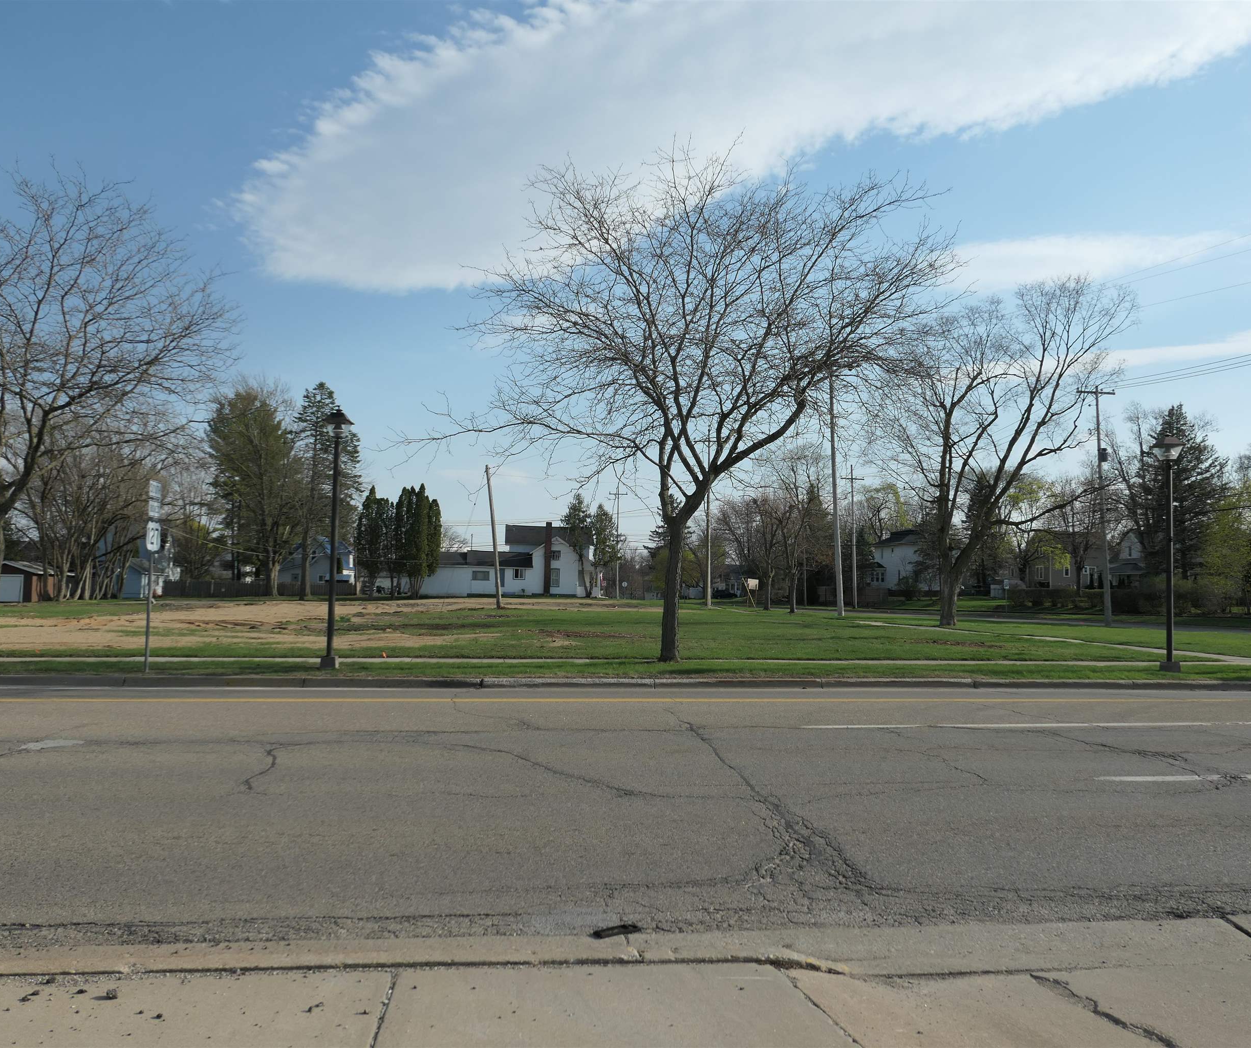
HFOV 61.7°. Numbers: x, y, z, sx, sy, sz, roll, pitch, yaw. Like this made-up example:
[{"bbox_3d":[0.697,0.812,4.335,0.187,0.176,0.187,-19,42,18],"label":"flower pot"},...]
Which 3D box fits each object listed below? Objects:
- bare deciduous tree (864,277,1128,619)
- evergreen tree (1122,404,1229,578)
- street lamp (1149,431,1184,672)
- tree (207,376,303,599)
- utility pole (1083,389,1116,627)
[{"bbox_3d":[17.070,-3.280,48.000,12.200,15.930,11.500,1,-3,0],"label":"bare deciduous tree"},{"bbox_3d":[45.200,-1.610,86.000,9.000,16.510,9.000,1,-3,0],"label":"evergreen tree"},{"bbox_3d":[11.122,0.558,21.550,0.530,4.940,0.530,1,-4,-9],"label":"street lamp"},{"bbox_3d":[-39.663,-3.772,112.703,10.200,23.080,10.200,2,-4,-19],"label":"tree"},{"bbox_3d":[23.940,-0.820,53.000,2.100,12.000,0.450,2,-3,-13],"label":"utility pole"}]

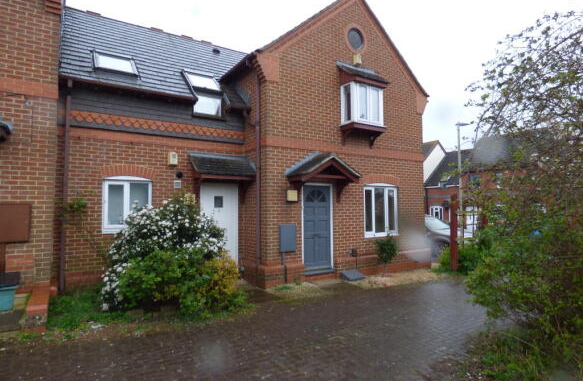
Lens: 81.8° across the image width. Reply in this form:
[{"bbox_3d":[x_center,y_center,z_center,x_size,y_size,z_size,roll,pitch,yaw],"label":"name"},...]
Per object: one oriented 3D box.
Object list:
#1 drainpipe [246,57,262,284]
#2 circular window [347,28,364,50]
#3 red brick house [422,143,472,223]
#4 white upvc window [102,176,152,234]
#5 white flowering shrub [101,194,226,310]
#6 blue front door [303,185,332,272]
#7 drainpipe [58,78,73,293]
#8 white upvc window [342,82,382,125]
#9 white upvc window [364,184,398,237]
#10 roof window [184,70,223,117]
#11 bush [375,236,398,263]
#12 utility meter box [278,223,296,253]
[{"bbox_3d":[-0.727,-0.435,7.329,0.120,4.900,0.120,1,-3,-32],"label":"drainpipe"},{"bbox_3d":[1.702,-3.995,8.921,0.609,0.609,0.101,1,-3,-32],"label":"circular window"},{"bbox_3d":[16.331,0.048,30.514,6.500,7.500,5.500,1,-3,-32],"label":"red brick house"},{"bbox_3d":[-3.300,0.289,6.825,0.893,1.147,0.101,1,-3,-32],"label":"white upvc window"},{"bbox_3d":[-2.309,1.011,6.289,2.081,1.827,1.522,1,-3,-32],"label":"white flowering shrub"},{"bbox_3d":[0.598,0.873,7.909,0.930,2.070,0.100,1,-3,-32],"label":"blue front door"},{"bbox_3d":[-4.147,-0.119,6.186,0.081,3.908,0.091,1,-3,-32],"label":"drainpipe"},{"bbox_3d":[1.791,-2.111,8.502,1.070,0.970,0.400,1,-3,-32],"label":"white upvc window"},{"bbox_3d":[2.385,0.515,9.028,1.270,1.430,0.110,1,-3,-32],"label":"white upvc window"},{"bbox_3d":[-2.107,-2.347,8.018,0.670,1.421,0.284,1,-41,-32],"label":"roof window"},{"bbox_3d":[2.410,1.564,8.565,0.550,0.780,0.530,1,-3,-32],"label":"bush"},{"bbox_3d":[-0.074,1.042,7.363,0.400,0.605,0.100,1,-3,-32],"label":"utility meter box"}]

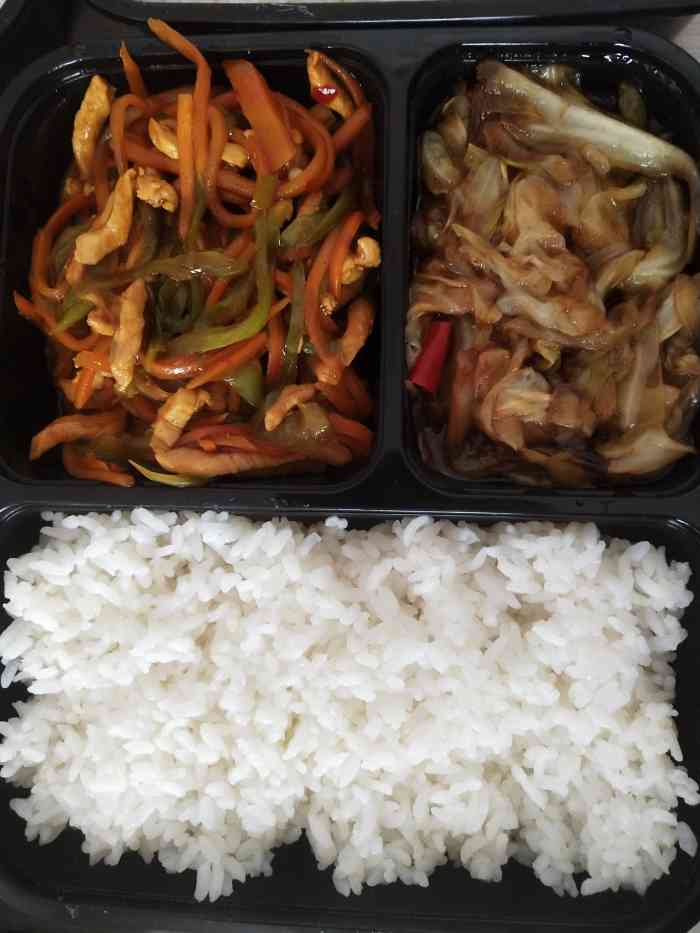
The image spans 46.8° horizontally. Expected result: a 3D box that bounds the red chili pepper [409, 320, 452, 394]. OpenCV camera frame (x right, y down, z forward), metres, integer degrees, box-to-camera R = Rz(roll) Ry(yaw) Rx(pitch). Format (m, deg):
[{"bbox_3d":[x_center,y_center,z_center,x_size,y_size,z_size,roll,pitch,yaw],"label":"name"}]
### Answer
[{"bbox_3d":[0.024,-0.032,0.237,0.007,0.007,0.021,17,78,3],"label":"red chili pepper"}]

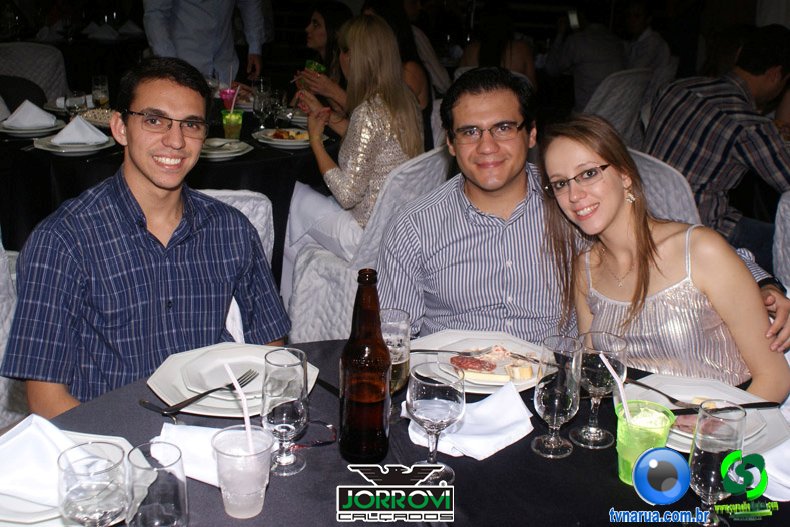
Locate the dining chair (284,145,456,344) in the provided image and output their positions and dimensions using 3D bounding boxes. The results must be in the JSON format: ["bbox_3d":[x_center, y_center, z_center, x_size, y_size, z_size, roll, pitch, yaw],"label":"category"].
[{"bbox_3d":[-0.086,0.019,2.985,0.520,0.900,0.440,17,24,37],"label":"dining chair"}]

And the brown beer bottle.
[{"bbox_3d":[-0.042,0.148,1.243,0.075,0.290,0.075,2,19,0],"label":"brown beer bottle"}]

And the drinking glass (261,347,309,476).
[{"bbox_3d":[-0.154,0.213,1.219,0.065,0.177,0.065,2,19,0],"label":"drinking glass"}]

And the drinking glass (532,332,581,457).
[{"bbox_3d":[0.244,0.202,1.286,0.065,0.177,0.065,2,19,0],"label":"drinking glass"}]

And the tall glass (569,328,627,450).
[{"bbox_3d":[0.312,0.197,1.319,0.076,0.167,0.076,2,19,0],"label":"tall glass"}]

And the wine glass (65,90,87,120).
[{"bbox_3d":[-1.331,-0.631,3.554,0.080,0.160,0.080,2,19,0],"label":"wine glass"}]

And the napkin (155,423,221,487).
[{"bbox_3d":[-0.266,0.276,1.252,0.185,0.030,0.115,5,19,8],"label":"napkin"}]

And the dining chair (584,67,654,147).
[{"bbox_3d":[1.111,-0.689,5.097,0.450,0.910,0.530,-12,24,-34],"label":"dining chair"}]

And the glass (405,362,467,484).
[{"bbox_3d":[0.056,0.229,1.214,0.080,0.162,0.080,2,19,0],"label":"glass"}]

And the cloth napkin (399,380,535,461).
[{"bbox_3d":[0.115,0.246,1.356,0.215,0.040,0.175,2,19,0],"label":"cloth napkin"}]

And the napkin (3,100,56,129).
[{"bbox_3d":[-1.483,-0.602,3.449,0.210,0.107,0.150,4,19,5],"label":"napkin"}]

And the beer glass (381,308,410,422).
[{"bbox_3d":[-0.008,0.165,1.369,0.065,0.177,0.065,2,19,0],"label":"beer glass"}]

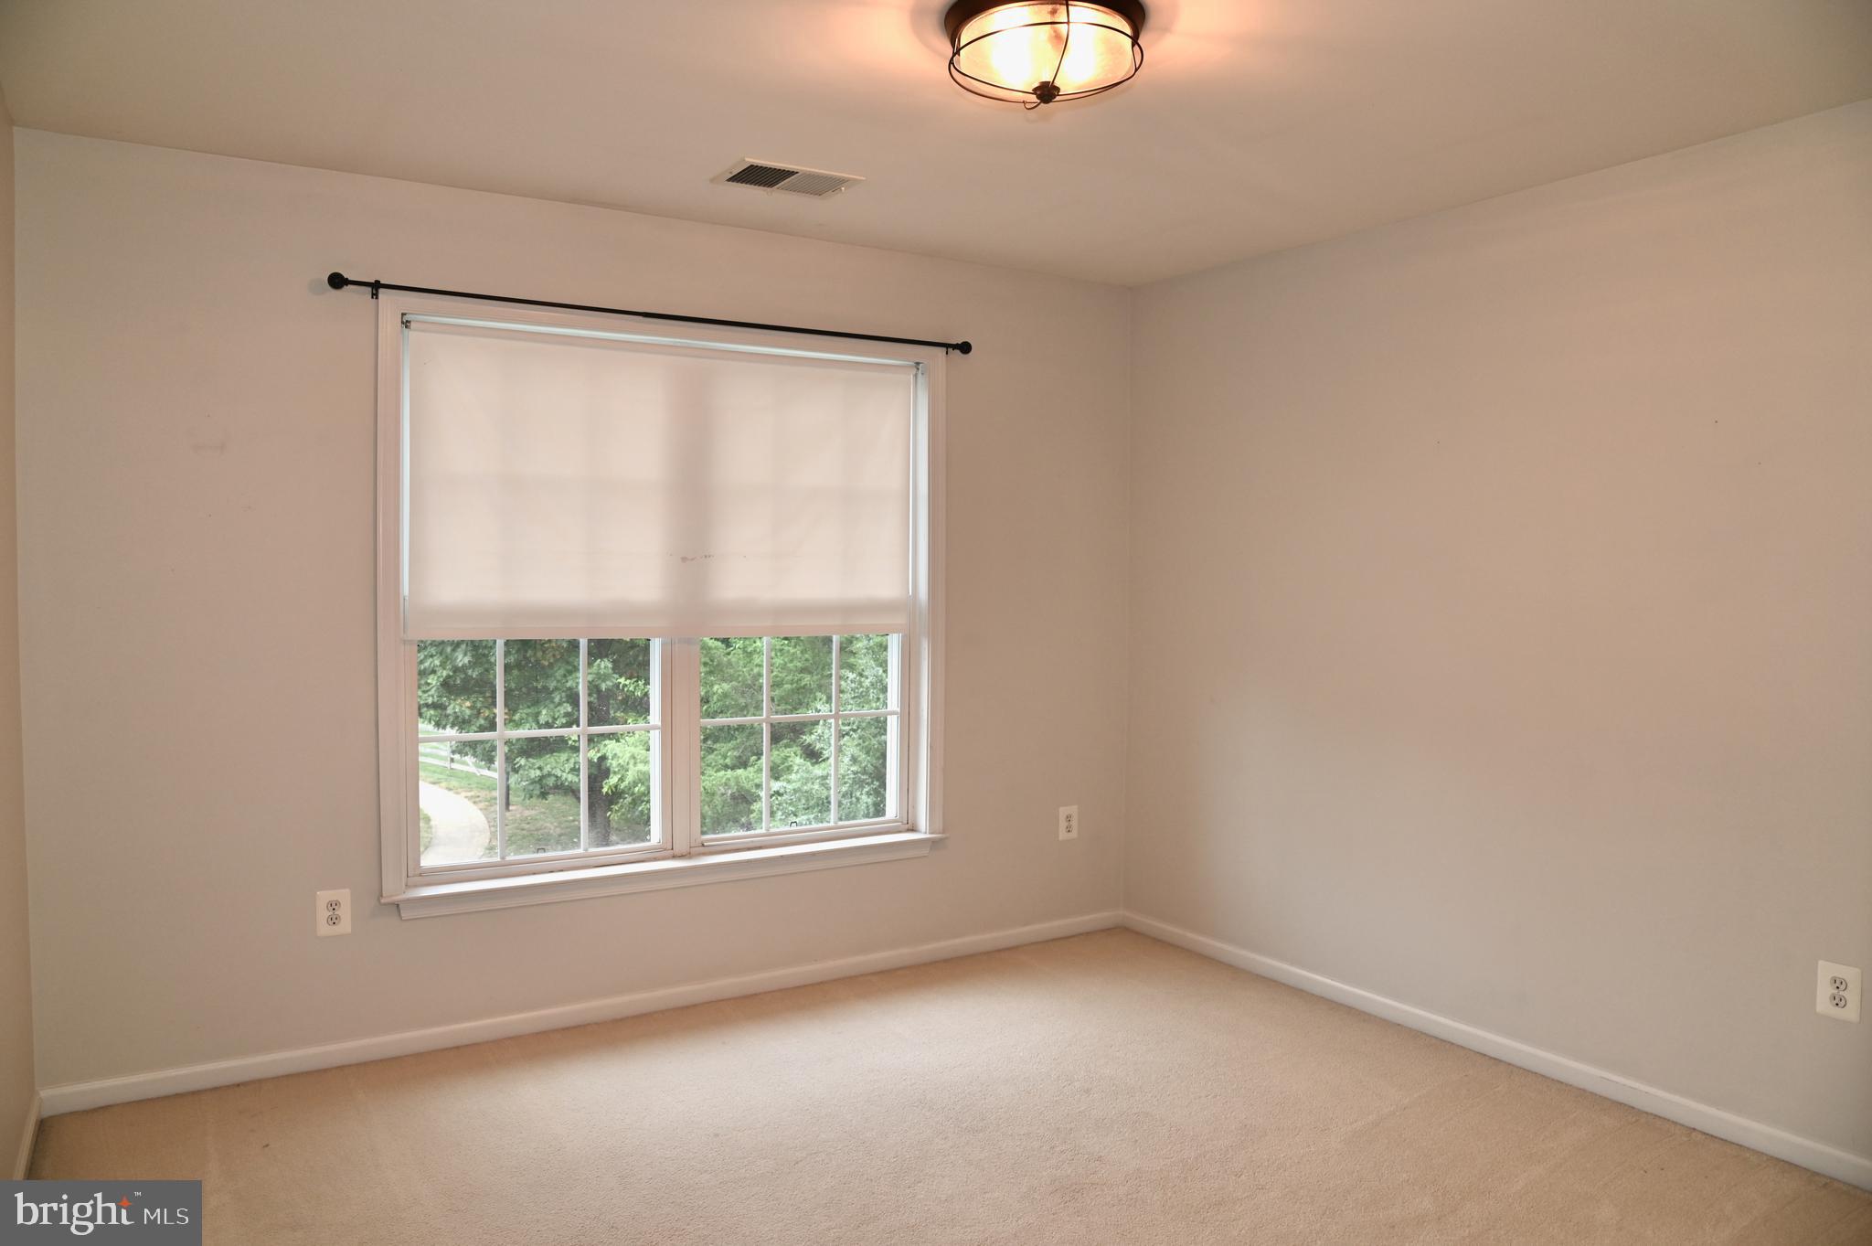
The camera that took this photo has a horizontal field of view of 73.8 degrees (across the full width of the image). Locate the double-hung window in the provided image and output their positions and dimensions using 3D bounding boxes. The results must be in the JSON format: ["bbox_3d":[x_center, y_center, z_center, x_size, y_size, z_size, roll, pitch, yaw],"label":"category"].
[{"bbox_3d":[-0.728,-0.072,3.831,1.810,1.710,0.100,-1,2,-32],"label":"double-hung window"}]

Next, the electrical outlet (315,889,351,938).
[{"bbox_3d":[-1.608,0.775,3.333,0.079,0.121,0.010,-1,2,-32],"label":"electrical outlet"}]

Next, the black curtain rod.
[{"bbox_3d":[-0.731,-0.903,3.760,2.010,0.056,0.085,-1,2,-32],"label":"black curtain rod"}]

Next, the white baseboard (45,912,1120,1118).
[{"bbox_3d":[-0.720,1.156,3.900,3.400,0.073,0.016,-1,2,-32],"label":"white baseboard"}]

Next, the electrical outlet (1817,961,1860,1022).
[{"bbox_3d":[1.999,0.817,2.761,0.010,0.121,0.081,-1,2,-32],"label":"electrical outlet"}]

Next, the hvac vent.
[{"bbox_3d":[-0.401,-1.187,3.332,0.340,0.016,0.230,-1,2,-32],"label":"hvac vent"}]

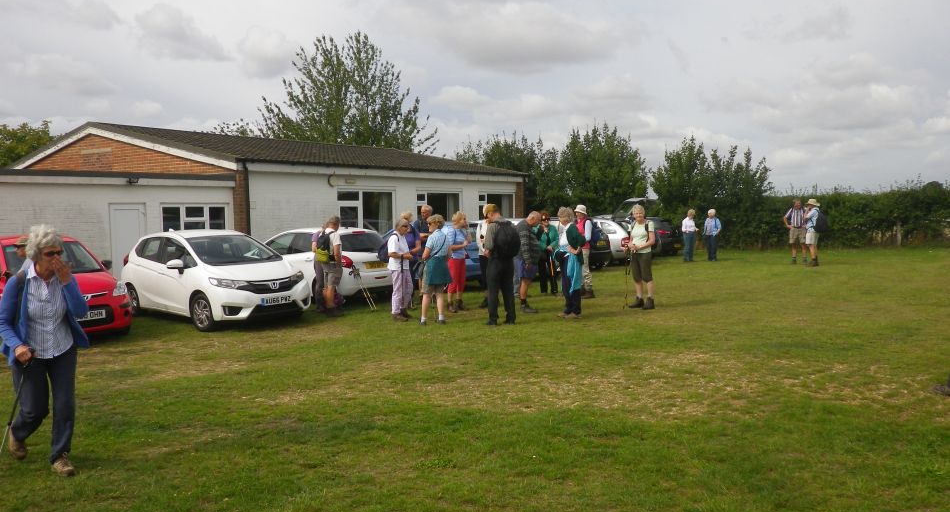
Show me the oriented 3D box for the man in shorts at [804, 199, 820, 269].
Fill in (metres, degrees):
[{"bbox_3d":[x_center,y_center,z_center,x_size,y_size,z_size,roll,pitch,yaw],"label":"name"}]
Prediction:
[{"bbox_3d":[9.165,-0.622,19.145,0.450,1.800,0.500,0,4,22],"label":"man in shorts"}]

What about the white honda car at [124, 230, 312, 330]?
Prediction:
[{"bbox_3d":[-4.520,0.325,12.220,3.990,1.530,1.710,3,5,41],"label":"white honda car"}]

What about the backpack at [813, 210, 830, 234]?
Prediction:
[{"bbox_3d":[9.450,-0.937,19.150,0.330,0.560,0.340,0,4,22],"label":"backpack"}]

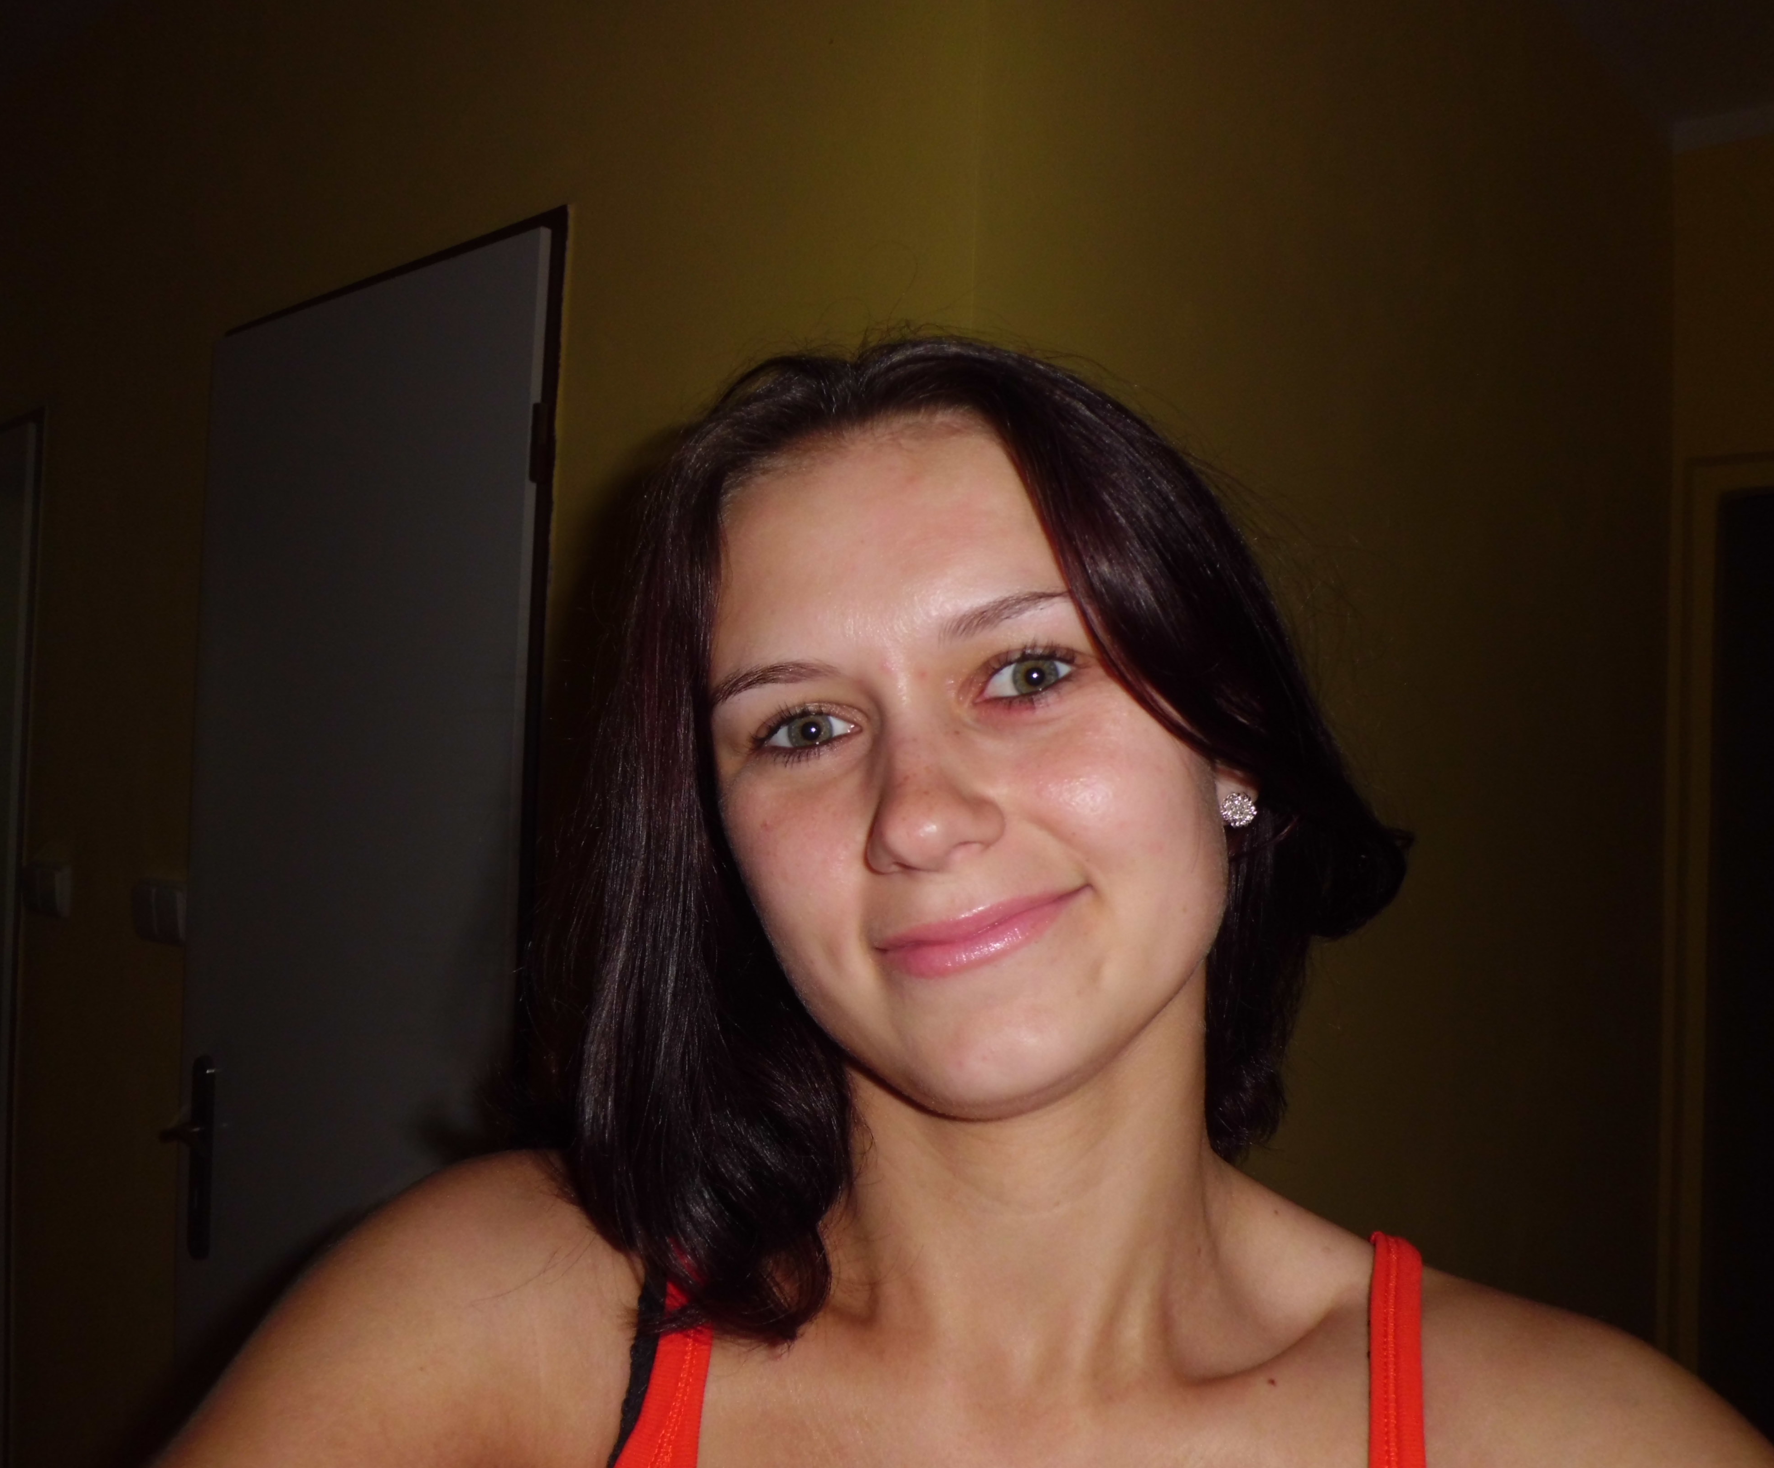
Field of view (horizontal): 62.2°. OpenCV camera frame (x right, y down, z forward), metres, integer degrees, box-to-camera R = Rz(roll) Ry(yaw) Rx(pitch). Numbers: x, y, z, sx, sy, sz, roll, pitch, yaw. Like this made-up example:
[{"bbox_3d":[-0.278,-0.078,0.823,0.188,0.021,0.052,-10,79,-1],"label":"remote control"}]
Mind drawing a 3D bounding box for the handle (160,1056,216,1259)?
[{"bbox_3d":[-0.800,0.506,1.710,0.130,0.245,0.053,1,-2,41],"label":"handle"}]

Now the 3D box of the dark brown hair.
[{"bbox_3d":[0.018,0.024,0.487,0.270,0.295,0.220,-14,-6,9],"label":"dark brown hair"}]

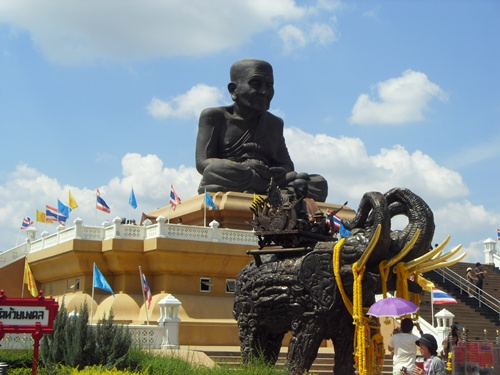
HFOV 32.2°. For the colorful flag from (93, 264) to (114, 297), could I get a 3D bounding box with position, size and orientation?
[{"bbox_3d":[-3.717,2.389,22.200,0.543,0.854,0.150,2,-11,-9],"label":"colorful flag"}]

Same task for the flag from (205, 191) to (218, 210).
[{"bbox_3d":[-1.913,0.669,43.300,0.660,0.930,0.250,2,-10,-3],"label":"flag"}]

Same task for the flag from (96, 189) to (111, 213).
[{"bbox_3d":[-6.235,0.583,37.000,0.602,1.108,0.200,2,-11,-10],"label":"flag"}]

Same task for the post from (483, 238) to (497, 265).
[{"bbox_3d":[14.470,3.874,52.300,0.570,1.700,0.570,7,-12,-28],"label":"post"}]

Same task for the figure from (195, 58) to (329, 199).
[{"bbox_3d":[0.841,-4.374,66.235,10.000,11.600,6.800,7,-12,-31],"label":"figure"}]

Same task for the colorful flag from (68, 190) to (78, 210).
[{"bbox_3d":[-9.128,0.689,44.900,0.550,0.950,0.250,3,-11,-11],"label":"colorful flag"}]

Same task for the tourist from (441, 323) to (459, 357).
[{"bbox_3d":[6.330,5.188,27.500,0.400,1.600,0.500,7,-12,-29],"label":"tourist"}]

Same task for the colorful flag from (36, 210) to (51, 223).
[{"bbox_3d":[-9.778,1.406,41.300,0.734,0.655,0.150,3,-11,-13],"label":"colorful flag"}]

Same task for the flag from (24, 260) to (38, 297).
[{"bbox_3d":[-5.342,2.226,21.200,0.347,0.953,0.180,3,-11,-14],"label":"flag"}]

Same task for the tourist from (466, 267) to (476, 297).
[{"bbox_3d":[11.536,4.933,45.100,0.500,1.570,0.450,0,-10,7],"label":"tourist"}]

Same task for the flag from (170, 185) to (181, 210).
[{"bbox_3d":[-3.155,0.456,36.900,0.477,1.144,0.250,1,-11,-5],"label":"flag"}]

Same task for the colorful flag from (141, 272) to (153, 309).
[{"bbox_3d":[-3.791,3.798,31.900,0.450,1.300,0.280,2,-10,-7],"label":"colorful flag"}]

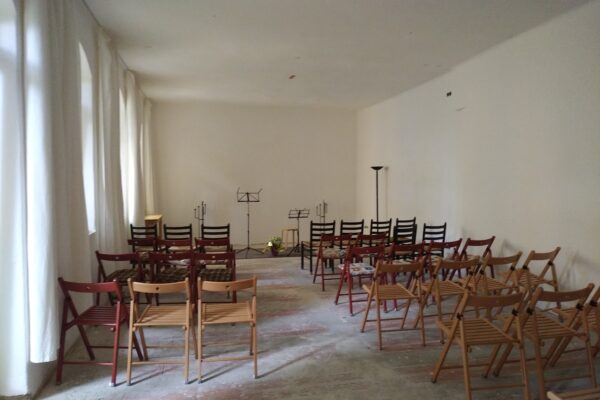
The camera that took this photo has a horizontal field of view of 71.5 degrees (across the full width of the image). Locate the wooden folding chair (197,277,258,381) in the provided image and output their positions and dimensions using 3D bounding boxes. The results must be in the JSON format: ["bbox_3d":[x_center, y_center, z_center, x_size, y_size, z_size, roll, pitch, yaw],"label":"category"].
[{"bbox_3d":[-0.569,0.928,3.244,0.440,0.770,0.480,-1,2,-11],"label":"wooden folding chair"}]

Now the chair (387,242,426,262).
[{"bbox_3d":[1.210,0.856,5.010,0.440,0.770,0.480,-1,2,-19],"label":"chair"}]

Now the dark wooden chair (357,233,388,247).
[{"bbox_3d":[0.977,0.823,6.022,0.440,0.770,0.480,-1,2,-14],"label":"dark wooden chair"}]

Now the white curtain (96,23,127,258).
[{"bbox_3d":[-2.442,-0.353,5.441,0.160,3.160,1.300,-1,2,-12],"label":"white curtain"}]

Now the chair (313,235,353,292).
[{"bbox_3d":[0.468,0.844,5.915,0.440,0.770,0.480,-1,2,-14],"label":"chair"}]

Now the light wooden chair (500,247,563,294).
[{"bbox_3d":[2.422,0.870,4.402,0.440,0.770,0.480,-1,2,-27],"label":"light wooden chair"}]

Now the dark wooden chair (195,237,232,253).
[{"bbox_3d":[-1.125,0.868,5.505,0.440,0.770,0.480,0,2,-4],"label":"dark wooden chair"}]

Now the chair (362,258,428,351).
[{"bbox_3d":[0.852,0.898,3.856,0.440,0.770,0.480,-1,2,-13],"label":"chair"}]

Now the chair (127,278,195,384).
[{"bbox_3d":[-1.038,0.932,3.203,0.440,0.770,0.480,0,2,-4],"label":"chair"}]

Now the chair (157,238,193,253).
[{"bbox_3d":[-1.567,0.859,5.392,0.440,0.770,0.480,0,2,-1],"label":"chair"}]

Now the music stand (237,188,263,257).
[{"bbox_3d":[-1.026,0.449,8.470,0.550,1.370,0.520,-1,2,-8],"label":"music stand"}]

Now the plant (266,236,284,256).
[{"bbox_3d":[-0.500,0.932,8.457,0.360,0.410,0.360,-1,2,-12],"label":"plant"}]

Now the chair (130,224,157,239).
[{"bbox_3d":[-2.405,0.778,6.516,0.410,0.880,0.480,0,2,1],"label":"chair"}]

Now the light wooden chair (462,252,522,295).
[{"bbox_3d":[1.937,0.906,4.222,0.440,0.770,0.480,-1,3,-23],"label":"light wooden chair"}]

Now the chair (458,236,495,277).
[{"bbox_3d":[2.248,0.854,5.472,0.440,0.770,0.480,-1,3,-25],"label":"chair"}]

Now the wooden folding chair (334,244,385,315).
[{"bbox_3d":[0.714,0.885,4.868,0.440,0.770,0.480,-1,2,-17],"label":"wooden folding chair"}]

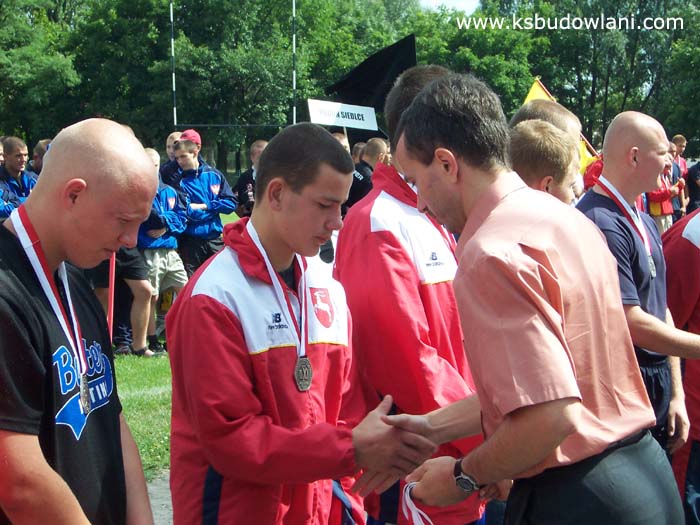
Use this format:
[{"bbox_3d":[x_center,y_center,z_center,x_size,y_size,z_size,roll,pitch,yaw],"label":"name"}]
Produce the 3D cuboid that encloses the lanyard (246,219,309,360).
[{"bbox_3d":[-0.137,0.051,3.400,0.140,0.265,0.170,-4,5,-40],"label":"lanyard"}]

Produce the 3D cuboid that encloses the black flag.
[{"bbox_3d":[0.181,-1.482,14.500,0.760,0.740,0.250,0,4,5],"label":"black flag"}]

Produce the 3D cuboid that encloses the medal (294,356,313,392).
[{"bbox_3d":[-0.086,0.208,3.330,0.044,0.065,0.007,-3,4,-38],"label":"medal"}]

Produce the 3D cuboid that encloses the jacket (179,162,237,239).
[{"bbox_3d":[-1.180,-0.513,14.900,0.500,0.640,0.320,1,4,18],"label":"jacket"}]

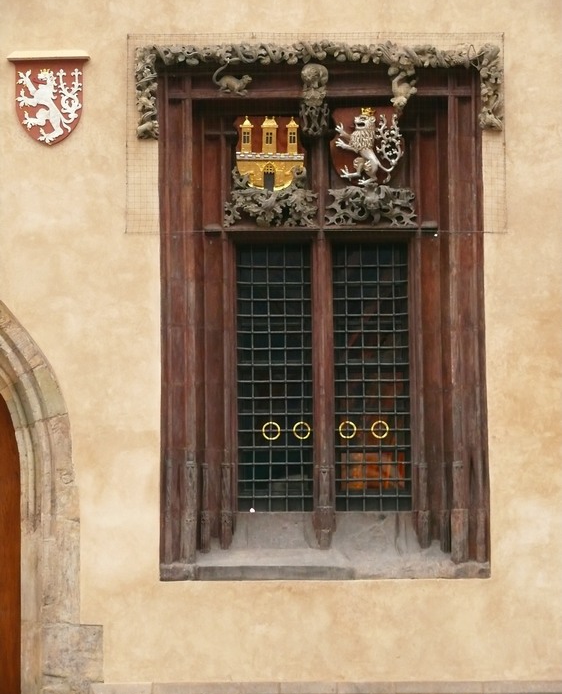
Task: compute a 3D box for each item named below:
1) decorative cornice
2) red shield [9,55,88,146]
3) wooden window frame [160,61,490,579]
[{"bbox_3d":[0.267,-1.846,15.488,2.603,0.640,0.250,-1,-6,1],"label":"decorative cornice"},{"bbox_3d":[-1.664,-1.775,15.537,0.562,0.653,0.120,-1,-6,1],"label":"red shield"},{"bbox_3d":[0.292,-0.210,15.571,2.308,3.735,0.420,-1,-6,1],"label":"wooden window frame"}]

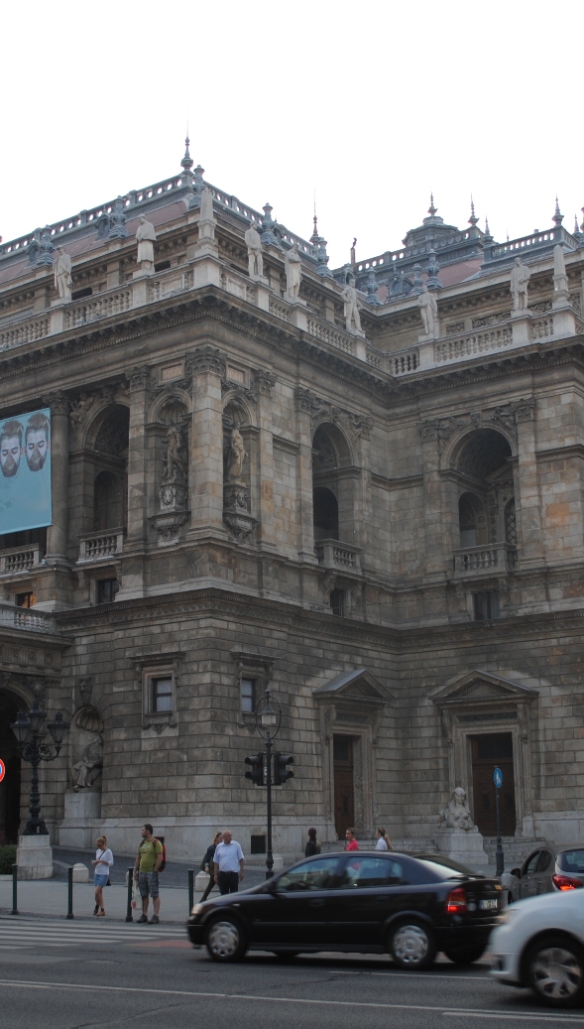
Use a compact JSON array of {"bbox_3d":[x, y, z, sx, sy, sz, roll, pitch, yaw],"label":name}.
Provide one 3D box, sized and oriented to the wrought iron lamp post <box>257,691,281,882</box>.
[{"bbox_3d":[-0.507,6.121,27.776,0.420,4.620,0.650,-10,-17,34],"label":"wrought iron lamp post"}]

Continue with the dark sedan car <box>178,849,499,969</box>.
[{"bbox_3d":[0.633,4.875,16.133,4.140,1.425,1.710,-10,-17,32],"label":"dark sedan car"}]

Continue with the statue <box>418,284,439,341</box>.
[{"bbox_3d":[6.988,-10.286,65.564,0.850,2.950,0.680,-10,-17,34],"label":"statue"}]

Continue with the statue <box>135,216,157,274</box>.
[{"bbox_3d":[-6.724,-12.392,59.099,0.900,2.700,0.750,-10,-17,34],"label":"statue"}]

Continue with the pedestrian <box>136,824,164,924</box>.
[{"bbox_3d":[-2.617,6.588,23.559,0.480,1.760,0.420,-9,-16,30],"label":"pedestrian"}]

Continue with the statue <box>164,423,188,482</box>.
[{"bbox_3d":[-5.092,-2.676,56.065,0.950,2.600,0.800,-10,-17,34],"label":"statue"}]

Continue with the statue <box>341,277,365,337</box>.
[{"bbox_3d":[3.137,-10.741,66.326,0.800,2.800,0.950,-10,-17,34],"label":"statue"}]

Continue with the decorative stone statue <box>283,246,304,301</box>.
[{"bbox_3d":[0.058,-11.630,62.120,0.750,2.700,0.900,-10,-17,34],"label":"decorative stone statue"}]

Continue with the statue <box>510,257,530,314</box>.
[{"bbox_3d":[11.886,-11.882,66.808,0.900,2.850,0.750,-11,-17,34],"label":"statue"}]

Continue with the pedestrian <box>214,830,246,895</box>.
[{"bbox_3d":[-1.099,6.503,22.900,0.540,1.680,0.340,0,-14,-5],"label":"pedestrian"}]

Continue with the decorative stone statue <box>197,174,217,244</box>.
[{"bbox_3d":[-3.674,-12.773,55.400,0.750,3.300,0.750,-10,-17,34],"label":"decorative stone statue"}]

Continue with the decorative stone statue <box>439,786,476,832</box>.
[{"bbox_3d":[7.340,13.026,56.800,1.250,2.000,2.100,1,-14,-10],"label":"decorative stone statue"}]

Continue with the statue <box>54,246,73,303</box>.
[{"bbox_3d":[-11.437,-11.972,64.111,0.880,2.780,0.720,-11,-17,34],"label":"statue"}]

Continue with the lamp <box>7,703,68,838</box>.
[{"bbox_3d":[-8.521,8.558,43.023,1.800,4.410,1.750,-10,-17,34],"label":"lamp"}]

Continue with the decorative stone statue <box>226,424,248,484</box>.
[{"bbox_3d":[-2.465,-2.683,58.505,0.700,2.700,0.900,-11,-17,34],"label":"decorative stone statue"}]

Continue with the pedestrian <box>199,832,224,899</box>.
[{"bbox_3d":[-1.706,7.488,26.998,0.650,1.620,0.500,-5,-14,16],"label":"pedestrian"}]

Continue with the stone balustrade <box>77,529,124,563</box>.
[{"bbox_3d":[-8.725,1.480,58.823,2.700,1.240,0.350,-11,-17,34],"label":"stone balustrade"}]

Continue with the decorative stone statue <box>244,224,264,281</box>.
[{"bbox_3d":[-1.718,-11.898,58.191,0.650,2.800,0.850,-10,-17,34],"label":"decorative stone statue"}]

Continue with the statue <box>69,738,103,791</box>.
[{"bbox_3d":[-8.744,10.601,54.446,1.050,2.250,1.150,-10,-17,34],"label":"statue"}]

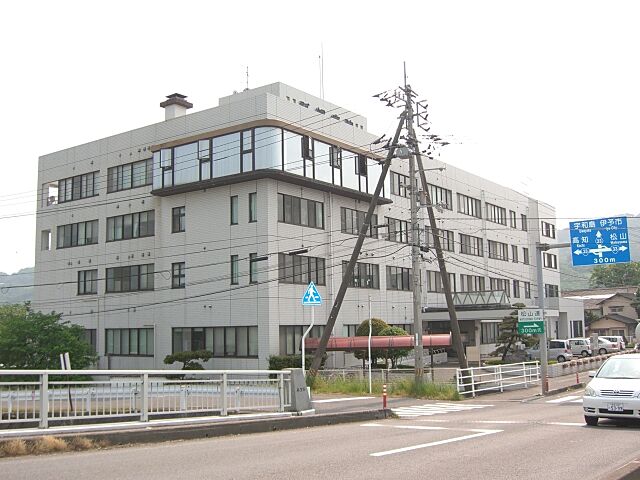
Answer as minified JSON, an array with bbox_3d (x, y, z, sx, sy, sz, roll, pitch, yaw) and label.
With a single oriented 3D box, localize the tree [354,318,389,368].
[{"bbox_3d":[3.241,6.605,44.888,2.100,3.160,2.100,-2,-7,4],"label":"tree"}]

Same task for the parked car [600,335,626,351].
[{"bbox_3d":[30.728,11.172,75.870,4.200,1.720,1.650,-6,-9,33],"label":"parked car"}]

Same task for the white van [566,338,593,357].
[{"bbox_3d":[23.685,10.097,65.815,3.500,1.630,1.500,-6,-9,33],"label":"white van"}]

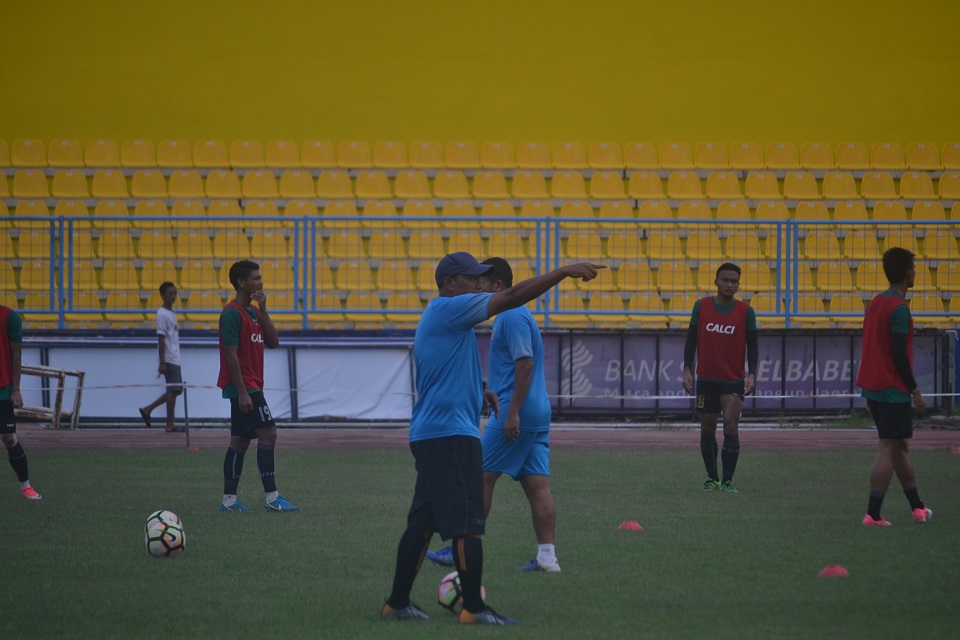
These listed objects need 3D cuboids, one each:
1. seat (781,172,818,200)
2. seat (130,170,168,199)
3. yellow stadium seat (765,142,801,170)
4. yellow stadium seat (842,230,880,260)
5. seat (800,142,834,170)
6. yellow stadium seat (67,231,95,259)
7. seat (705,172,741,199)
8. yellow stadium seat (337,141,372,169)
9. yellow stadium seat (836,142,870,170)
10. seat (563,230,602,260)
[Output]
[{"bbox_3d":[4.072,-1.706,91.392,0.440,0.350,0.420,0,0,-5],"label":"seat"},{"bbox_3d":[-4.074,-1.665,88.479,0.450,0.350,0.420,0,0,-4],"label":"seat"},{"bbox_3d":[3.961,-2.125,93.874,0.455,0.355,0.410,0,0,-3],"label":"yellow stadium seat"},{"bbox_3d":[4.872,-0.950,91.814,0.455,0.355,0.410,0,0,-2],"label":"yellow stadium seat"},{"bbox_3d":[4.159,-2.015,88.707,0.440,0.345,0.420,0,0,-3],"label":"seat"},{"bbox_3d":[-5.079,-0.947,90.907,0.455,0.355,0.410,0,0,-8],"label":"yellow stadium seat"},{"bbox_3d":[3.127,-1.723,92.350,0.450,0.355,0.420,0,0,-5],"label":"seat"},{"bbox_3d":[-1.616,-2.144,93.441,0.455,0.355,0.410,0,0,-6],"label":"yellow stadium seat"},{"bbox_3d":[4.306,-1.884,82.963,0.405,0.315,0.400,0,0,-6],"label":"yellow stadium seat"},{"bbox_3d":[1.286,-0.921,89.224,0.440,0.350,0.420,0,0,-5],"label":"seat"}]

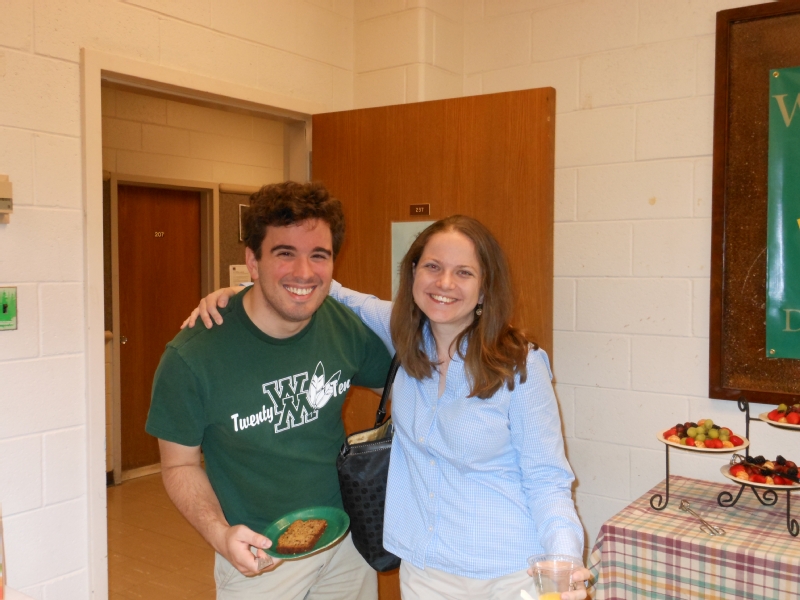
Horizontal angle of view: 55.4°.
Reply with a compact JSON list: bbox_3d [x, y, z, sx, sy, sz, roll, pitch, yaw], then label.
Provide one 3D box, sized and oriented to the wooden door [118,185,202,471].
[{"bbox_3d":[-1.752,0.204,5.554,0.045,2.039,0.803,2,3,38],"label":"wooden door"}]

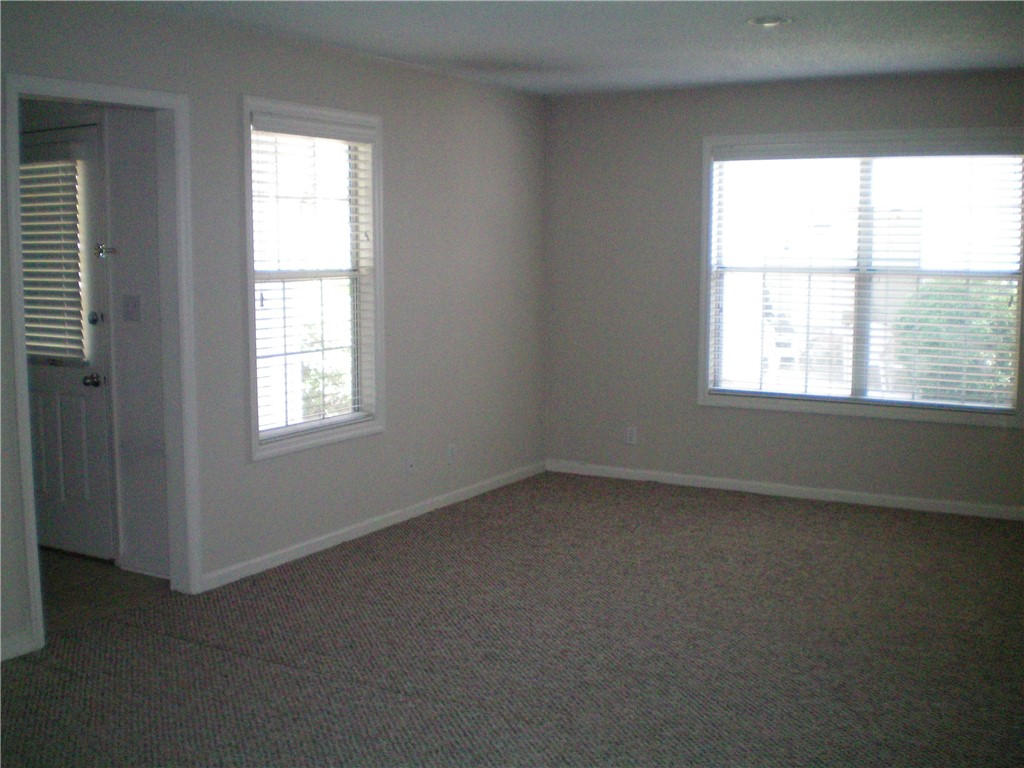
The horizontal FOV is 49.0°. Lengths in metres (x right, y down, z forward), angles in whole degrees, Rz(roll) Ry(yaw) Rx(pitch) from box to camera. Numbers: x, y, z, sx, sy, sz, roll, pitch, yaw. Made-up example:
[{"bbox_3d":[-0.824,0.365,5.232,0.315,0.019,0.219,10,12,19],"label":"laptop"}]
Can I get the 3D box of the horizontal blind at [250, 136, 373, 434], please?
[{"bbox_3d":[-0.939,-0.486,5.291,0.060,1.410,0.865,4,8,30],"label":"horizontal blind"}]

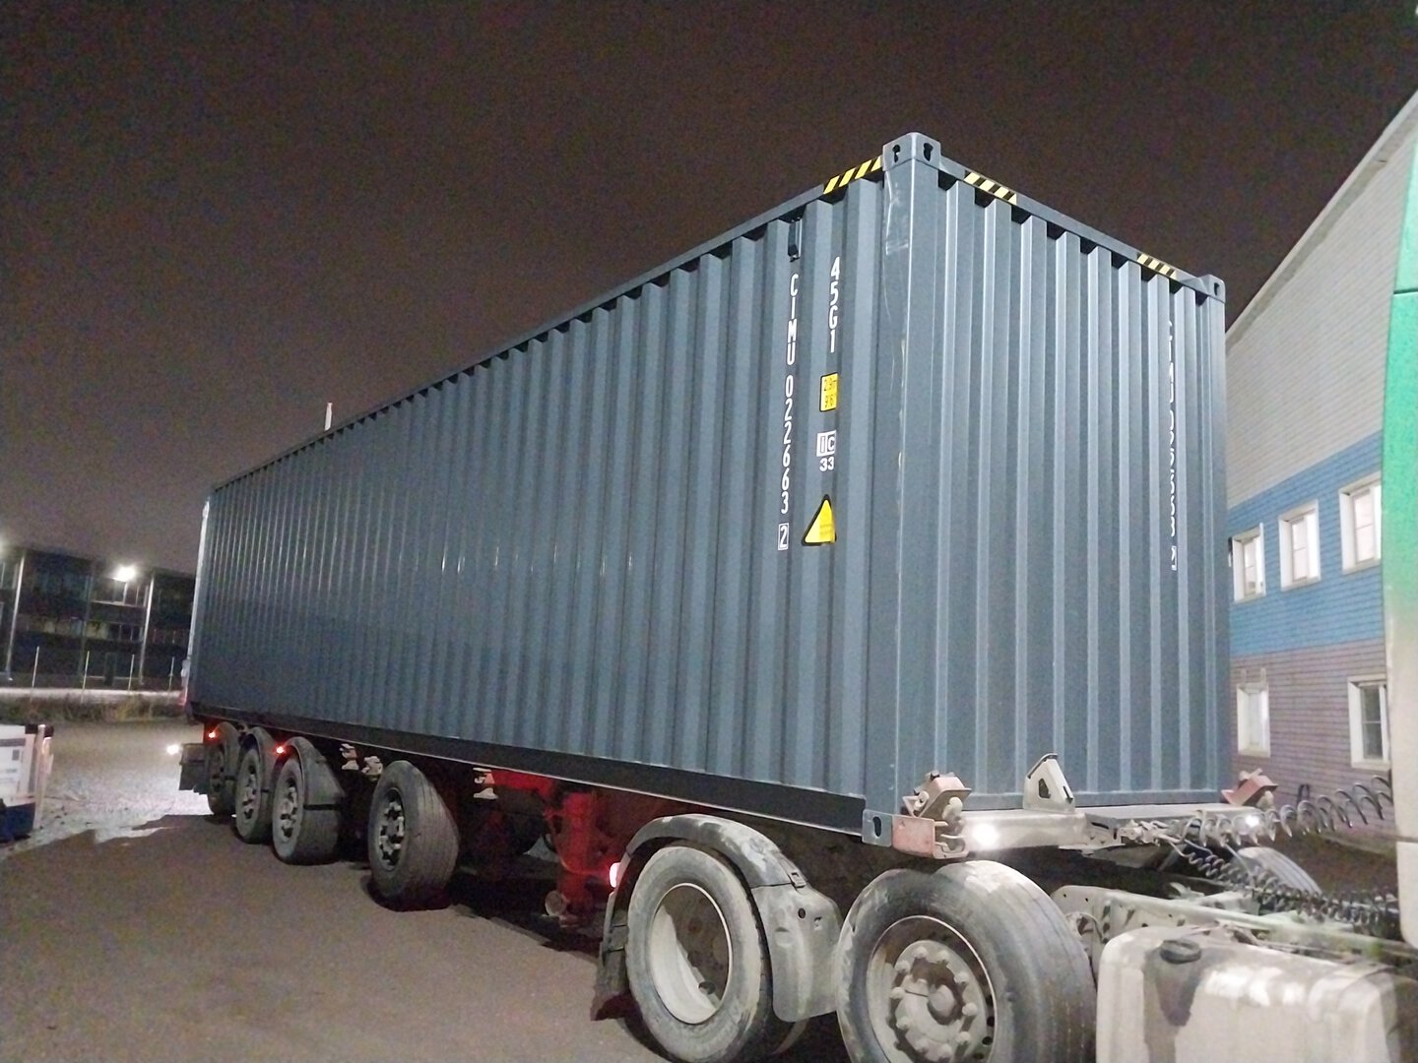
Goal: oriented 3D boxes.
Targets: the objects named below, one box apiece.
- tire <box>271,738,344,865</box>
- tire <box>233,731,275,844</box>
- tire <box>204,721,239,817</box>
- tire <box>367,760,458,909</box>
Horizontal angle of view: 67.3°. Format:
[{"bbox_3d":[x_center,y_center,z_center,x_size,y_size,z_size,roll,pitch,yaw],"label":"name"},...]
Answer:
[{"bbox_3d":[-3.807,2.618,10.092,0.380,1.010,1.010,9,-11,-36],"label":"tire"},{"bbox_3d":[-4.632,2.739,11.161,0.380,1.010,1.010,9,-11,-36],"label":"tire"},{"bbox_3d":[-5.447,2.860,12.223,0.380,1.010,1.010,9,-11,-36],"label":"tire"},{"bbox_3d":[-2.257,2.275,8.112,0.380,1.010,1.010,9,-11,-36],"label":"tire"}]

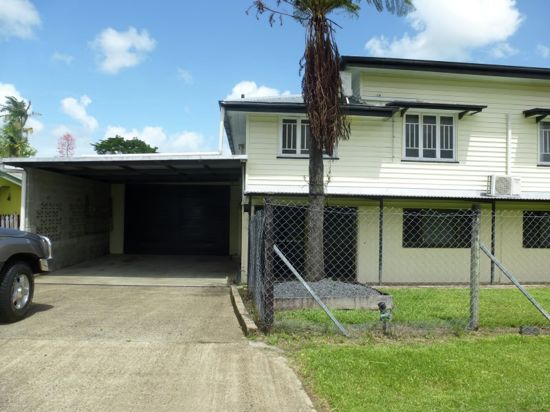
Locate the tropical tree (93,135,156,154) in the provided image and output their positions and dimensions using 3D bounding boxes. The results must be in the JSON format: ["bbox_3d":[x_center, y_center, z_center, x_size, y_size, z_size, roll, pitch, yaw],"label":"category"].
[{"bbox_3d":[-13.700,-2.400,35.000,7.000,8.400,6.600,0,-1,0],"label":"tropical tree"}]

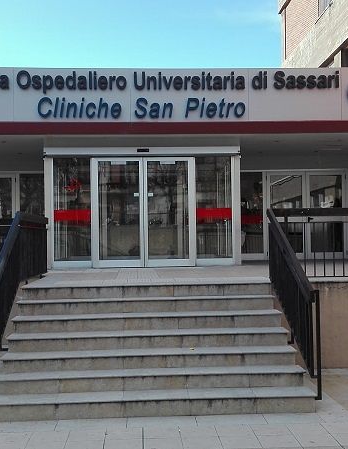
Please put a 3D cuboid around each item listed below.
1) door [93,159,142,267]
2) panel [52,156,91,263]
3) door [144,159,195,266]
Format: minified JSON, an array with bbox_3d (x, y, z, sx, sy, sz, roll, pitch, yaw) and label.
[{"bbox_3d":[-1.138,-0.238,11.706,1.049,2.239,0.070,-1,-1,-4],"label":"door"},{"bbox_3d":[-2.081,-0.299,11.711,0.780,2.109,0.060,-1,-1,-4],"label":"panel"},{"bbox_3d":[-0.081,-0.253,11.781,1.072,2.245,0.070,-1,-1,-4],"label":"door"}]

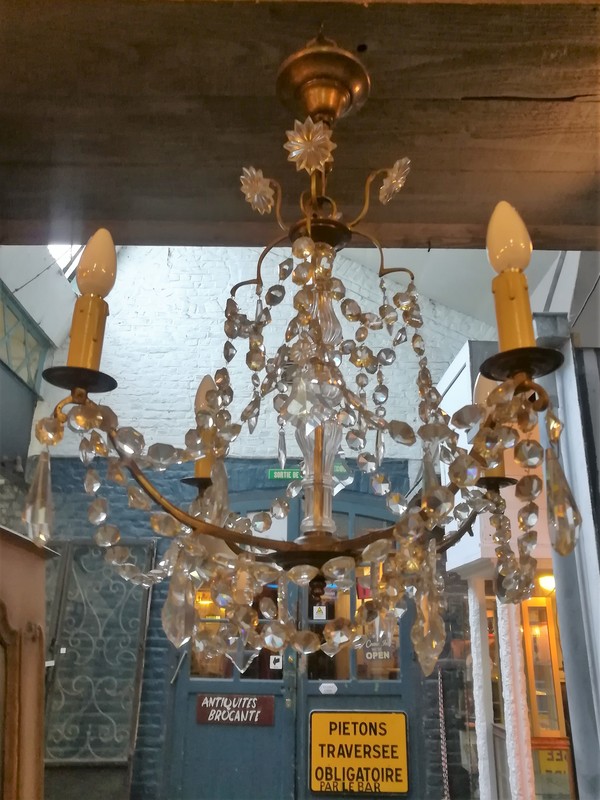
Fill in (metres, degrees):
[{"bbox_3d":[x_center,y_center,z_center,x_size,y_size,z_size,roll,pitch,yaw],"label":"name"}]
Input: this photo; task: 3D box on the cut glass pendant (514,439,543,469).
[{"bbox_3d":[0.168,0.039,0.442,0.021,0.022,0.012,-5,-21,17],"label":"cut glass pendant"}]

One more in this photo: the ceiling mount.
[{"bbox_3d":[0.031,-0.433,0.815,0.125,0.085,0.125,1,-20,2],"label":"ceiling mount"}]

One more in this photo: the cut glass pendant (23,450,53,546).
[{"bbox_3d":[-0.203,0.076,0.466,0.024,0.074,0.019,9,-21,-19],"label":"cut glass pendant"}]

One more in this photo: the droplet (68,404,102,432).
[{"bbox_3d":[-0.170,0.015,0.474,0.022,0.022,0.011,8,-21,-19],"label":"droplet"}]

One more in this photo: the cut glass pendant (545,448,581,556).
[{"bbox_3d":[0.178,0.070,0.408,0.024,0.074,0.019,-7,-21,22],"label":"cut glass pendant"}]

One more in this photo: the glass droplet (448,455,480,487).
[{"bbox_3d":[0.119,0.051,0.433,0.022,0.022,0.012,-3,-20,12],"label":"glass droplet"}]

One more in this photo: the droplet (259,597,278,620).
[{"bbox_3d":[-0.030,0.201,0.580,0.021,0.022,0.012,4,-20,-6],"label":"droplet"}]

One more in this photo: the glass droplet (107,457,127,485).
[{"bbox_3d":[-0.141,0.055,0.463,0.011,0.022,0.022,-7,-21,22],"label":"glass droplet"}]

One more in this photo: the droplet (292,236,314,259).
[{"bbox_3d":[0.004,-0.152,0.600,0.022,0.022,0.011,1,-20,0],"label":"droplet"}]

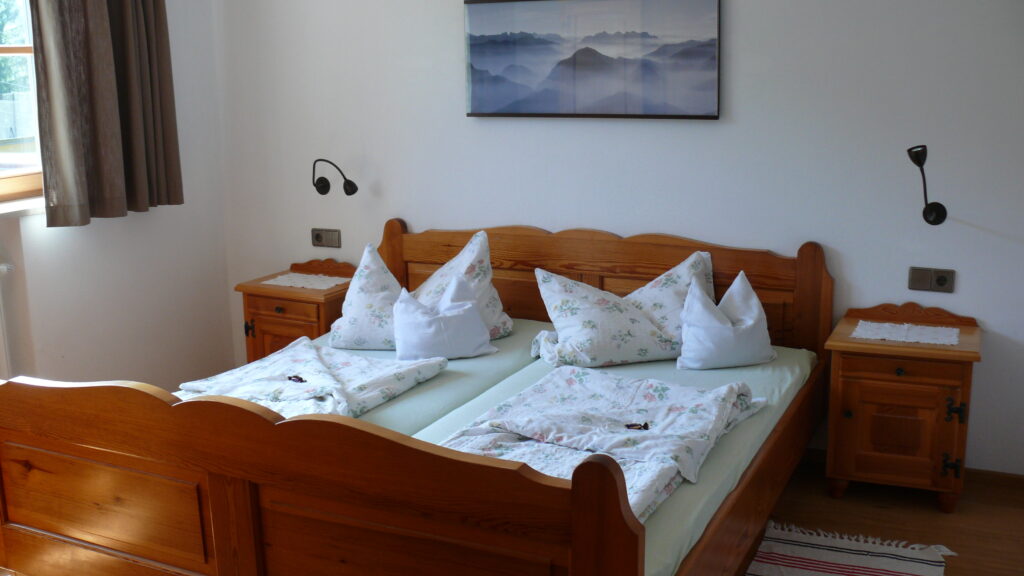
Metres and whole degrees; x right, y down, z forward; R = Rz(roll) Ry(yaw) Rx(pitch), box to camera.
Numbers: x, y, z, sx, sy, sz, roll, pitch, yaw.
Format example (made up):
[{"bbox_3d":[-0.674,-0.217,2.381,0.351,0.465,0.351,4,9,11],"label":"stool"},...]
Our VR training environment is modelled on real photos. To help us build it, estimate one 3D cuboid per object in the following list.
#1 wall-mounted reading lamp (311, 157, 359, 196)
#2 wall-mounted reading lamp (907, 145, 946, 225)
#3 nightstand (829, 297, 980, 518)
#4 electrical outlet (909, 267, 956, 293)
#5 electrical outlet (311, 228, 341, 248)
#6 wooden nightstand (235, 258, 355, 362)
[{"bbox_3d":[-0.784,-0.476,4.530,0.285,0.167,0.130,5,13,26],"label":"wall-mounted reading lamp"},{"bbox_3d":[1.379,-0.336,3.444,0.132,0.282,0.170,5,13,26],"label":"wall-mounted reading lamp"},{"bbox_3d":[1.320,0.394,3.514,0.476,0.642,0.371,5,13,26],"label":"nightstand"},{"bbox_3d":[1.447,-0.028,3.567,0.153,0.082,0.013,5,13,26],"label":"electrical outlet"},{"bbox_3d":[-0.835,-0.224,4.677,0.153,0.082,0.013,5,13,26],"label":"electrical outlet"},{"bbox_3d":[-0.893,0.214,4.569,0.476,0.642,0.371,5,13,26],"label":"wooden nightstand"}]

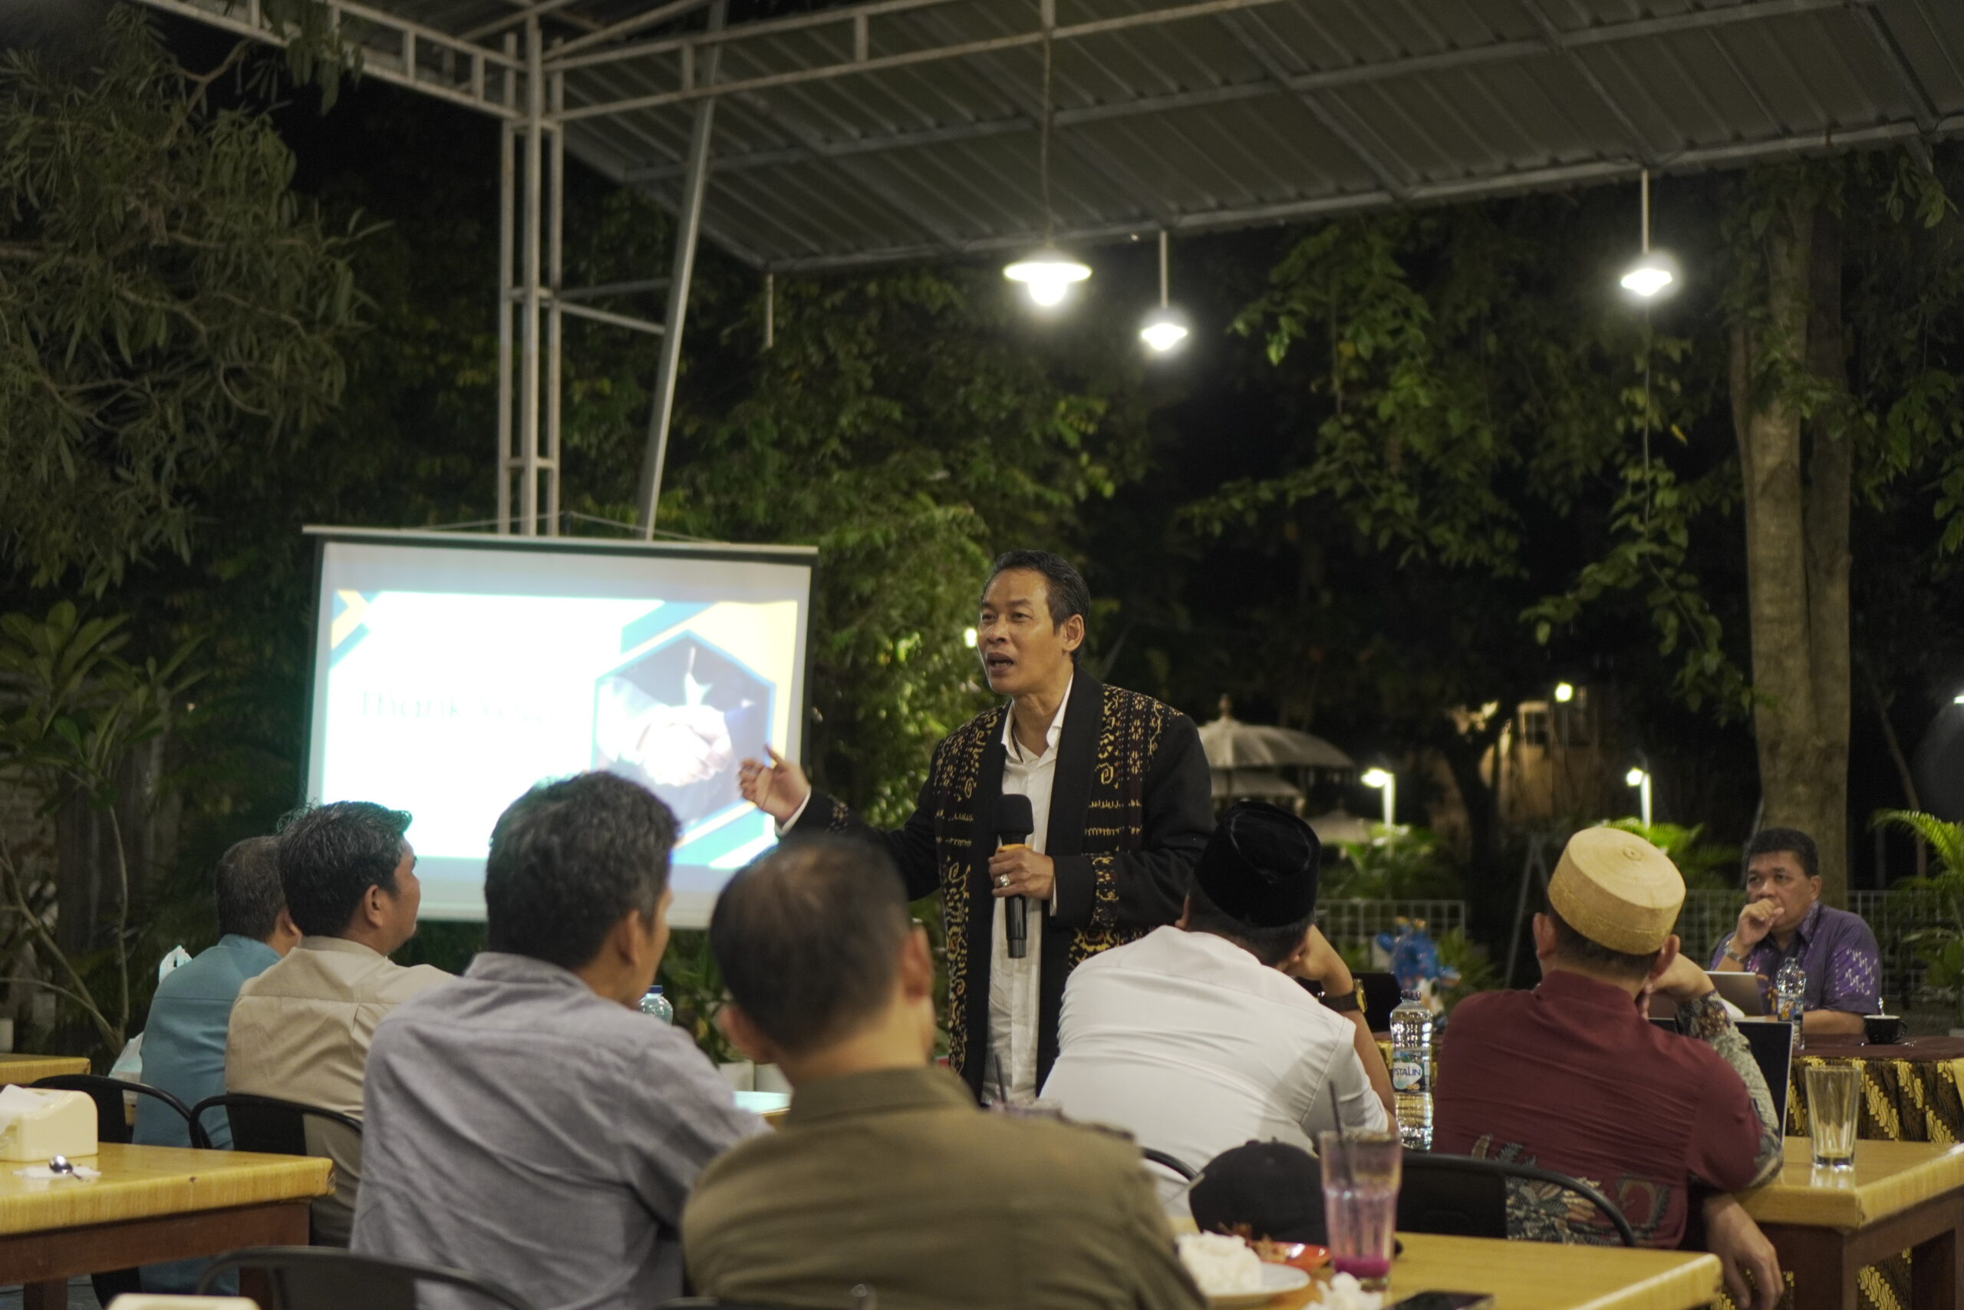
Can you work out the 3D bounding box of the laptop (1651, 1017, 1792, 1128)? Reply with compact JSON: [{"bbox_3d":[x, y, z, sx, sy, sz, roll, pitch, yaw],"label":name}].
[{"bbox_3d":[1.074,0.658,4.420,0.320,0.195,0.280,-3,-6,28],"label":"laptop"}]

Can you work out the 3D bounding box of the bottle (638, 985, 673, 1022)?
[{"bbox_3d":[-0.586,0.706,5.100,0.064,0.226,0.064,0,-5,0],"label":"bottle"}]

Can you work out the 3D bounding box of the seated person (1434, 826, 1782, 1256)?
[{"bbox_3d":[0.825,0.838,3.730,0.480,1.210,0.700,-2,-5,22],"label":"seated person"}]

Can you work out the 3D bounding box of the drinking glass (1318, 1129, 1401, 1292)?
[{"bbox_3d":[0.368,0.537,2.760,0.079,0.149,0.079,0,-5,0],"label":"drinking glass"}]

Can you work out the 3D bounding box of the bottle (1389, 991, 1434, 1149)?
[{"bbox_3d":[0.638,0.620,4.220,0.064,0.237,0.064,0,-5,0],"label":"bottle"}]

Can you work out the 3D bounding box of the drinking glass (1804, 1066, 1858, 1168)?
[{"bbox_3d":[1.209,0.653,4.030,0.077,0.148,0.077,0,-5,0],"label":"drinking glass"}]

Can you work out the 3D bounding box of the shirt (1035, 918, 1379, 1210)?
[{"bbox_3d":[0.320,0.663,3.880,0.450,0.550,0.400,-2,-5,22],"label":"shirt"}]

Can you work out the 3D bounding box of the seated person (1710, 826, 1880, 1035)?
[{"bbox_3d":[2.070,1.102,7.300,0.520,1.310,0.700,-3,-6,32],"label":"seated person"}]

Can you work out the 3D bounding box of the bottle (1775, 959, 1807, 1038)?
[{"bbox_3d":[1.951,0.842,6.850,0.067,0.222,0.067,0,-5,0],"label":"bottle"}]

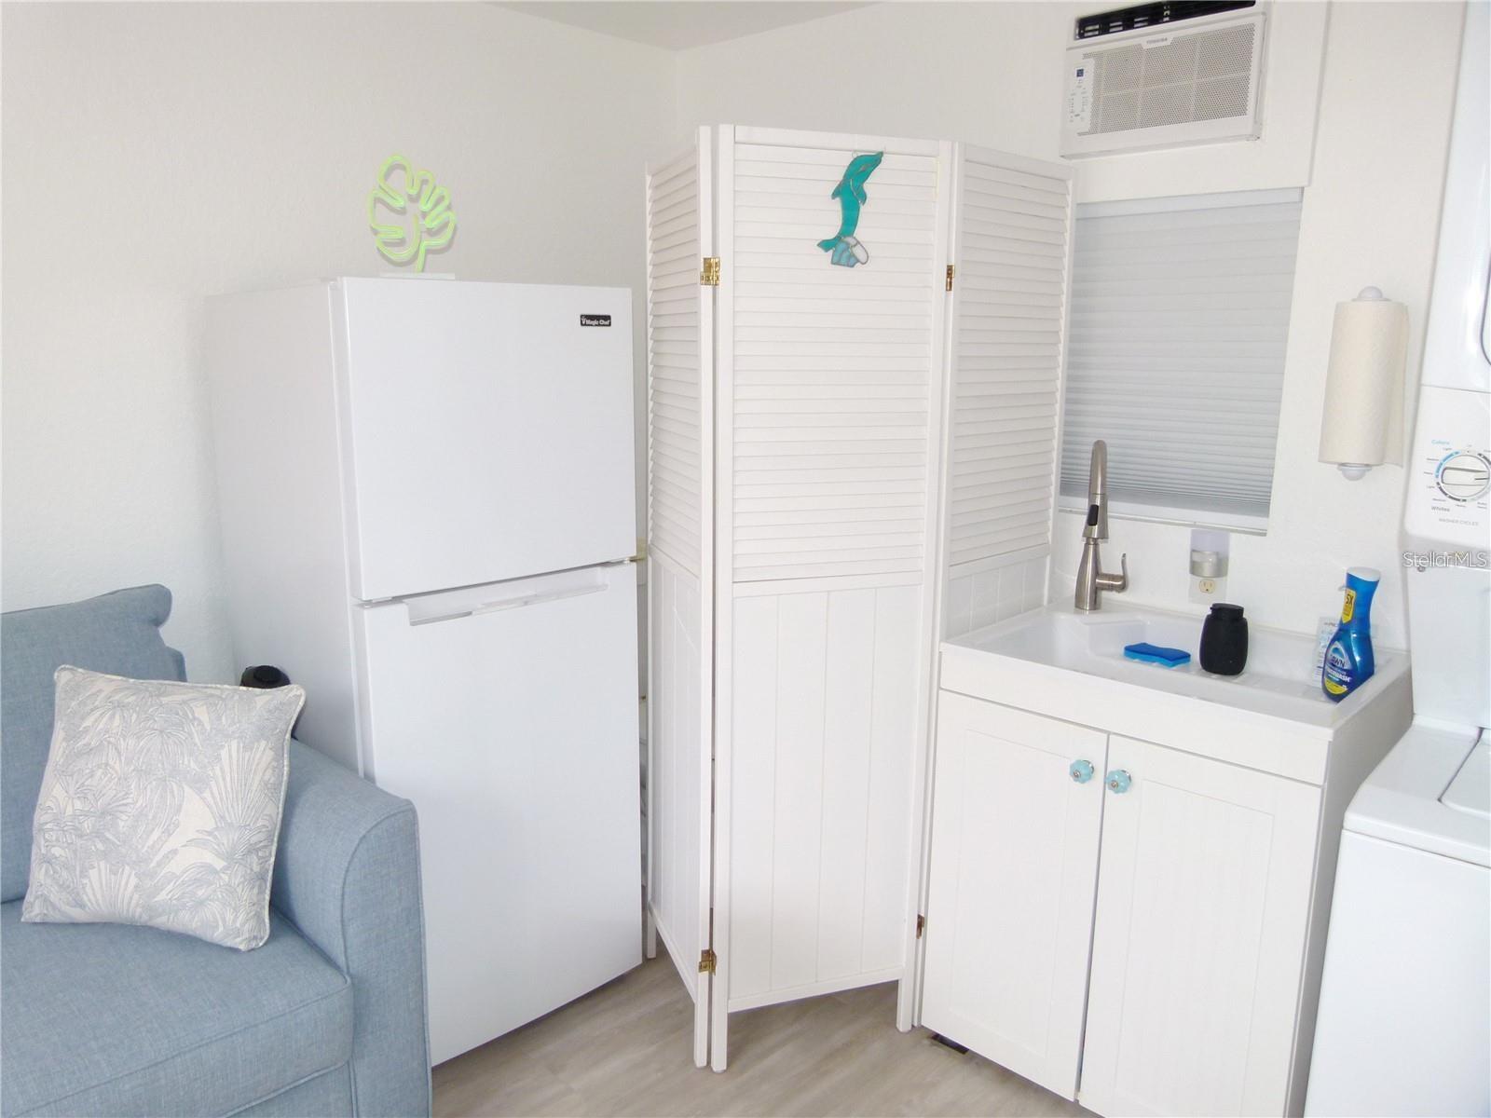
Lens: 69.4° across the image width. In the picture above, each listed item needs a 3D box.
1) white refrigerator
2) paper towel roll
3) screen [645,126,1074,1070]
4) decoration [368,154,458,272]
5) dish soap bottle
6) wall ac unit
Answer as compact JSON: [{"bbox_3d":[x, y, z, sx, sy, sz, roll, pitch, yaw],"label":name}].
[{"bbox_3d":[-0.673,0.198,2.333,0.594,1.520,0.660,-10,15,-43],"label":"white refrigerator"},{"bbox_3d":[1.125,-0.322,1.965,0.110,0.320,0.110,11,15,42],"label":"paper towel roll"},{"bbox_3d":[0.243,0.098,2.228,0.880,1.775,0.445,-1,11,-10],"label":"screen"},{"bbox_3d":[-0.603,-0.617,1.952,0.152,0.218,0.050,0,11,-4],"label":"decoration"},{"bbox_3d":[1.113,0.140,1.959,0.060,0.232,0.095,-6,13,-30],"label":"dish soap bottle"},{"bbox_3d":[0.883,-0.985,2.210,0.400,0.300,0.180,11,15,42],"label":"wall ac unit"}]

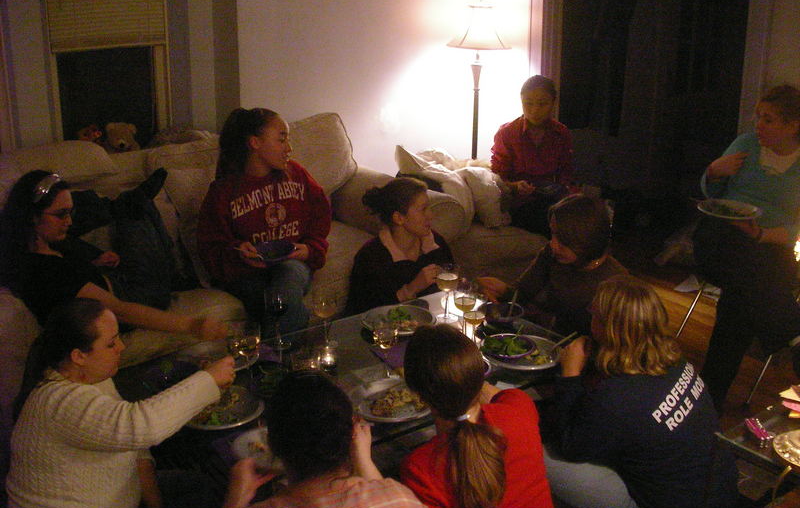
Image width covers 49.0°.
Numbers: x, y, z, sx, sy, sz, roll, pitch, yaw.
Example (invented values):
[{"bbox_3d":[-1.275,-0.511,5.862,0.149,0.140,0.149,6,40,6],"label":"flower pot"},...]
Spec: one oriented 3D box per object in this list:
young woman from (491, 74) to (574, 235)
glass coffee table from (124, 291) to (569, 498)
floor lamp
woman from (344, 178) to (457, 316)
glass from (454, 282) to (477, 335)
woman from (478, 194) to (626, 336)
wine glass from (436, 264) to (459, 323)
[{"bbox_3d":[0.627,-0.473,4.229,0.470,0.770,0.580,0,17,3],"label":"young woman"},{"bbox_3d":[-0.094,0.558,2.797,1.302,0.430,0.778,-13,21,-35],"label":"glass coffee table"},{"bbox_3d":[0.420,-0.651,4.948,0.350,1.470,0.350,0,17,0],"label":"floor lamp"},{"bbox_3d":[0.031,0.148,3.414,0.460,0.850,0.560,-11,20,-30],"label":"woman"},{"bbox_3d":[0.216,0.192,2.917,0.076,0.195,0.076,0,17,0],"label":"glass"},{"bbox_3d":[0.561,0.205,3.266,0.490,0.820,0.660,15,23,41],"label":"woman"},{"bbox_3d":[0.168,0.137,3.096,0.076,0.195,0.076,0,17,0],"label":"wine glass"}]

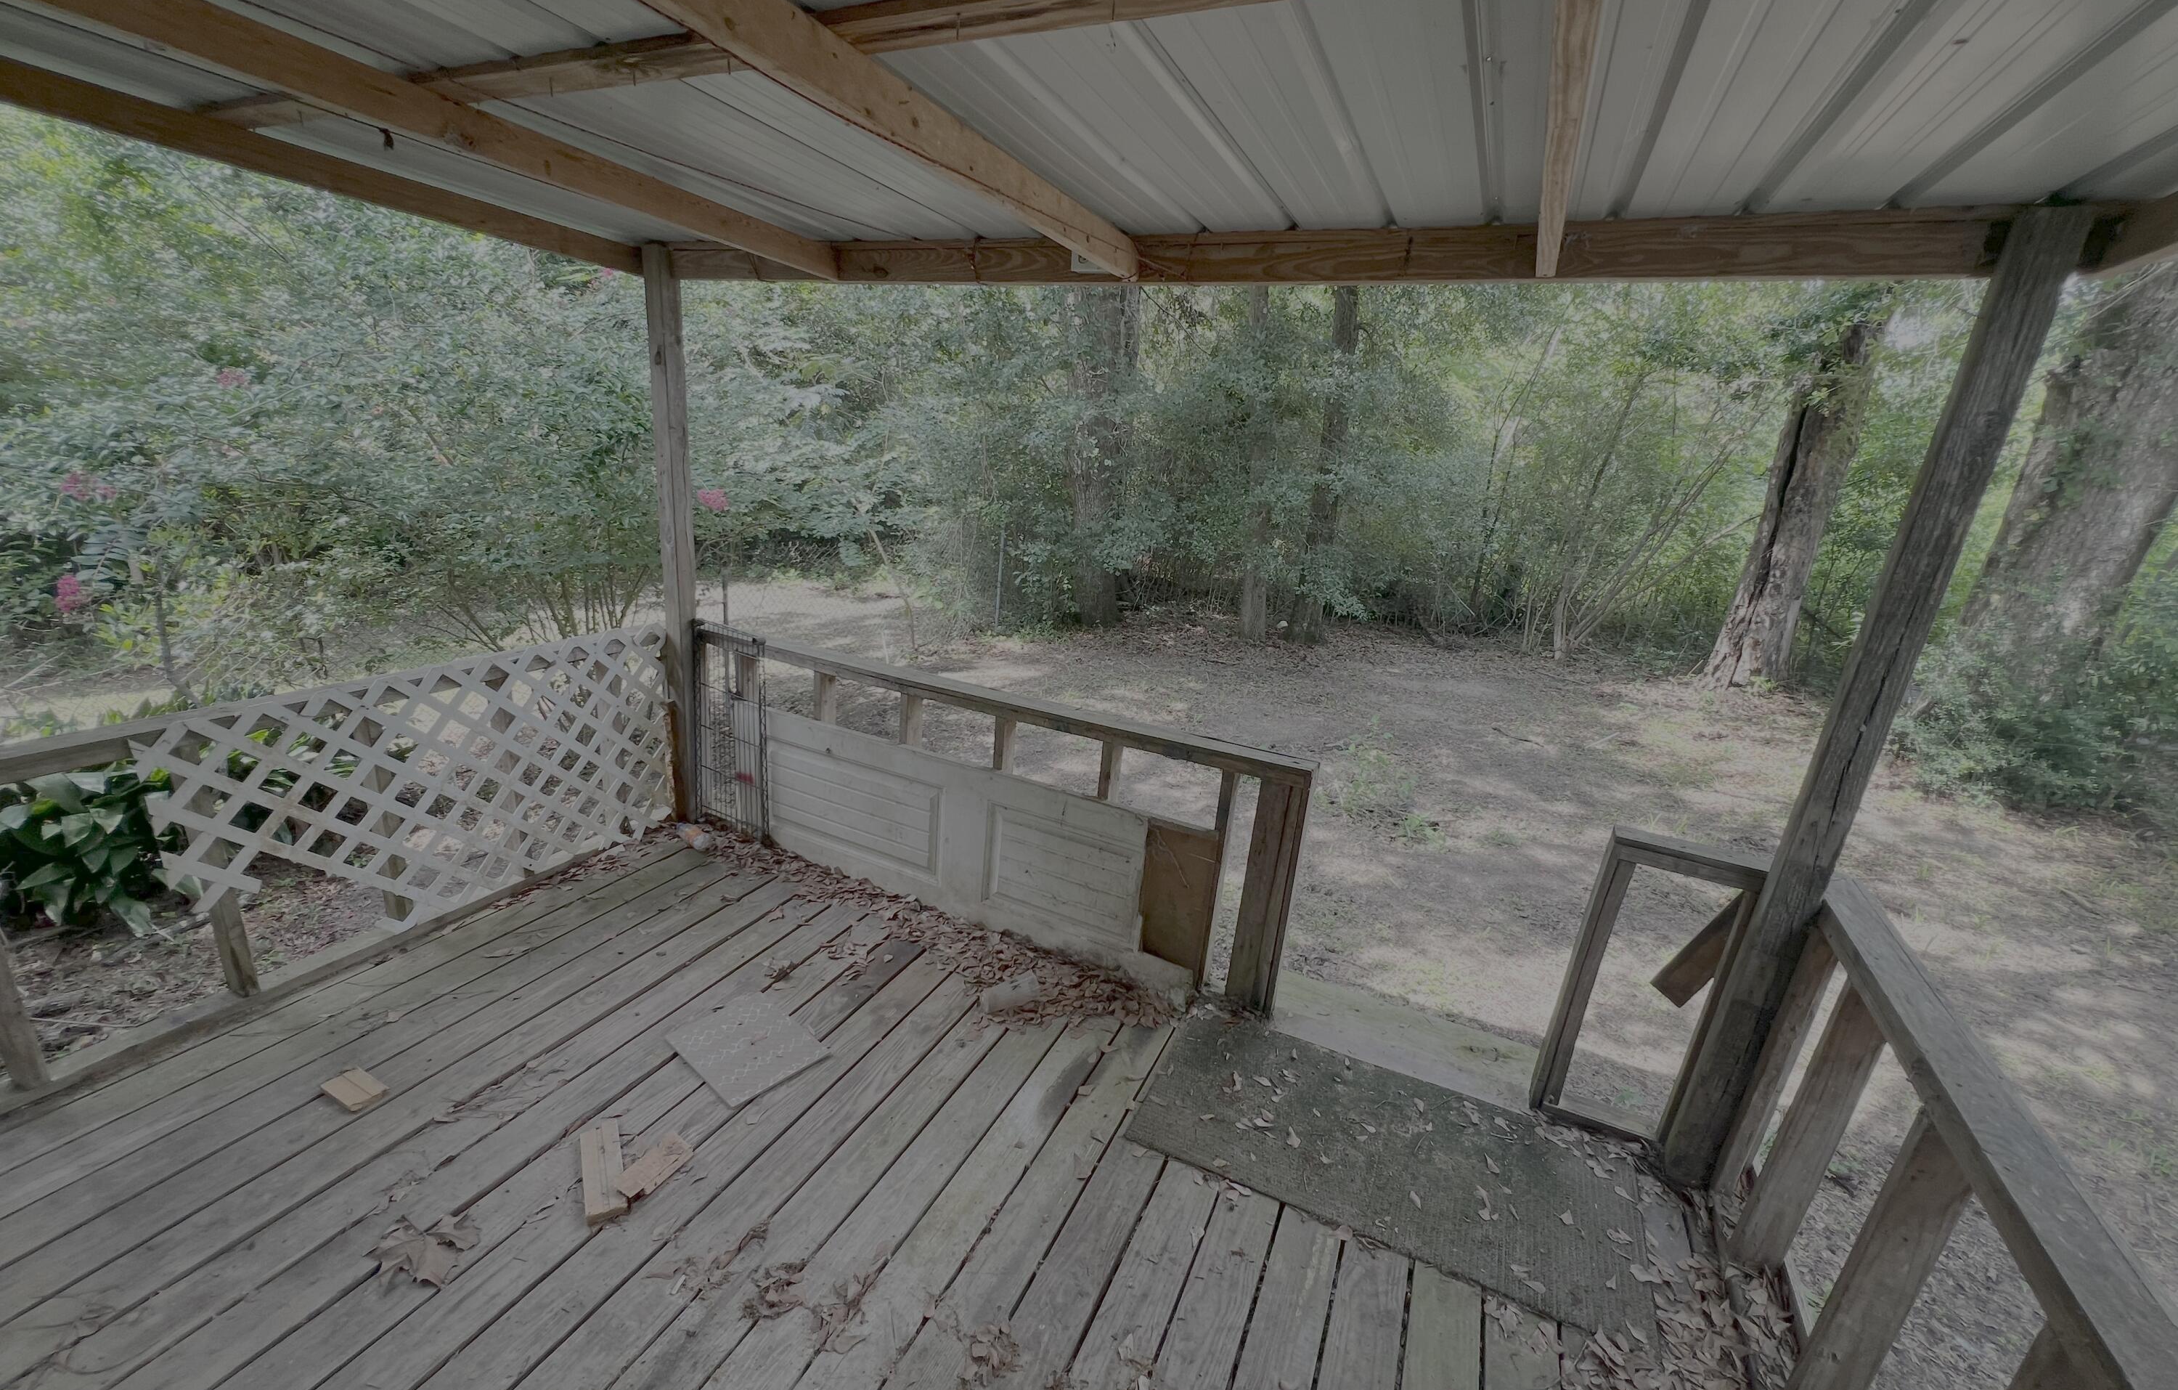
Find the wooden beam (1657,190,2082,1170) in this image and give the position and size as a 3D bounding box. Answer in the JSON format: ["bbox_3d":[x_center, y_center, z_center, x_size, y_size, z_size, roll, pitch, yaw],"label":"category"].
[{"bbox_3d":[1.655,0.169,1.808,0.090,2.212,0.090,12,18,23],"label":"wooden beam"}]

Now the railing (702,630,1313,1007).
[{"bbox_3d":[-0.488,0.366,2.939,2.453,0.830,0.100,12,18,23],"label":"railing"}]

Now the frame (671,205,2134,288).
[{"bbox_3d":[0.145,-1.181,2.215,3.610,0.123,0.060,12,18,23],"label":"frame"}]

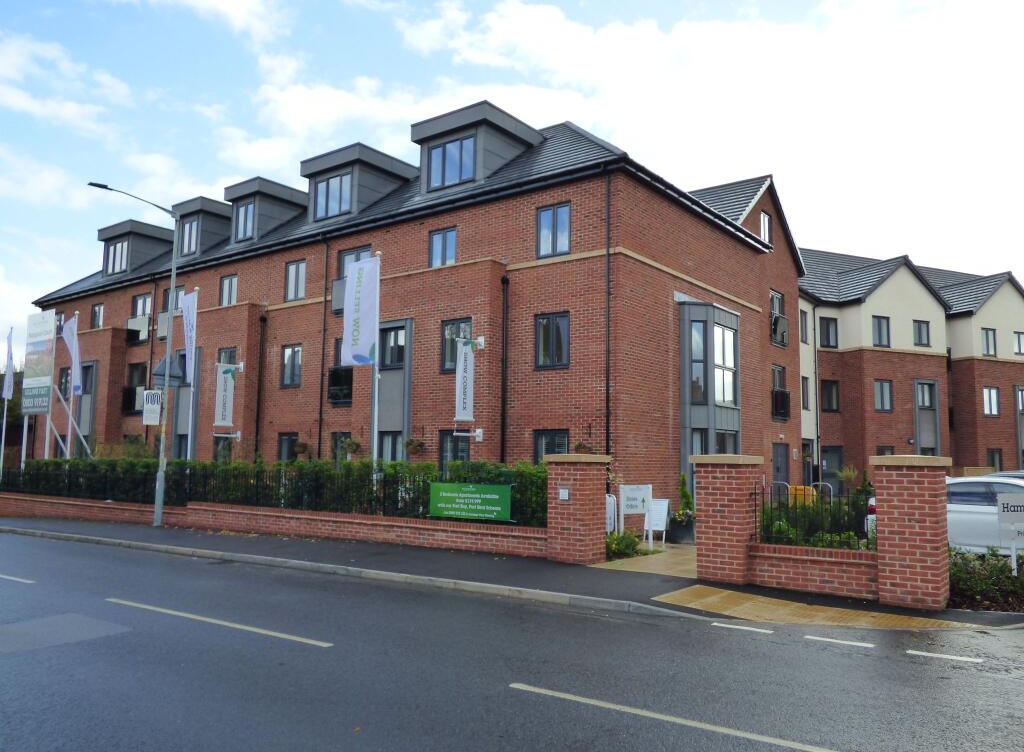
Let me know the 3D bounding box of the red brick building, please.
[{"bbox_3d":[-5.038,-1.071,32.203,30.400,12.300,16.200,-4,-7,37],"label":"red brick building"}]

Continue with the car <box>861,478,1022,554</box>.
[{"bbox_3d":[8.472,2.532,13.458,4.350,1.470,1.790,-2,-7,28],"label":"car"}]

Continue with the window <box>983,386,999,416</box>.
[{"bbox_3d":[21.692,1.194,34.850,0.980,1.340,0.100,3,-7,-22],"label":"window"}]

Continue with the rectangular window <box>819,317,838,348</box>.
[{"bbox_3d":[13.632,-1.839,33.123,0.980,1.340,0.100,3,-7,-22],"label":"rectangular window"}]

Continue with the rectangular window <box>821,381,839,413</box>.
[{"bbox_3d":[13.570,0.879,32.823,0.980,1.340,0.100,3,-7,-22],"label":"rectangular window"}]

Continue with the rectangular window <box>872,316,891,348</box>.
[{"bbox_3d":[15.579,-1.840,32.504,1.020,1.370,0.120,3,-6,-23],"label":"rectangular window"}]

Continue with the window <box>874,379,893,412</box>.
[{"bbox_3d":[15.544,0.841,32.227,1.050,1.380,0.120,3,-6,-23],"label":"window"}]

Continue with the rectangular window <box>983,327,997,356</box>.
[{"bbox_3d":[21.794,-1.528,35.167,0.980,1.340,0.100,3,-7,-22],"label":"rectangular window"}]

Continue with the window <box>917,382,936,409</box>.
[{"bbox_3d":[17.709,0.861,33.214,1.050,1.120,0.120,3,-6,-23],"label":"window"}]

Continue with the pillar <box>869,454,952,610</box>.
[{"bbox_3d":[4.811,1.837,9.222,0.760,1.755,0.760,-4,-8,37],"label":"pillar"}]

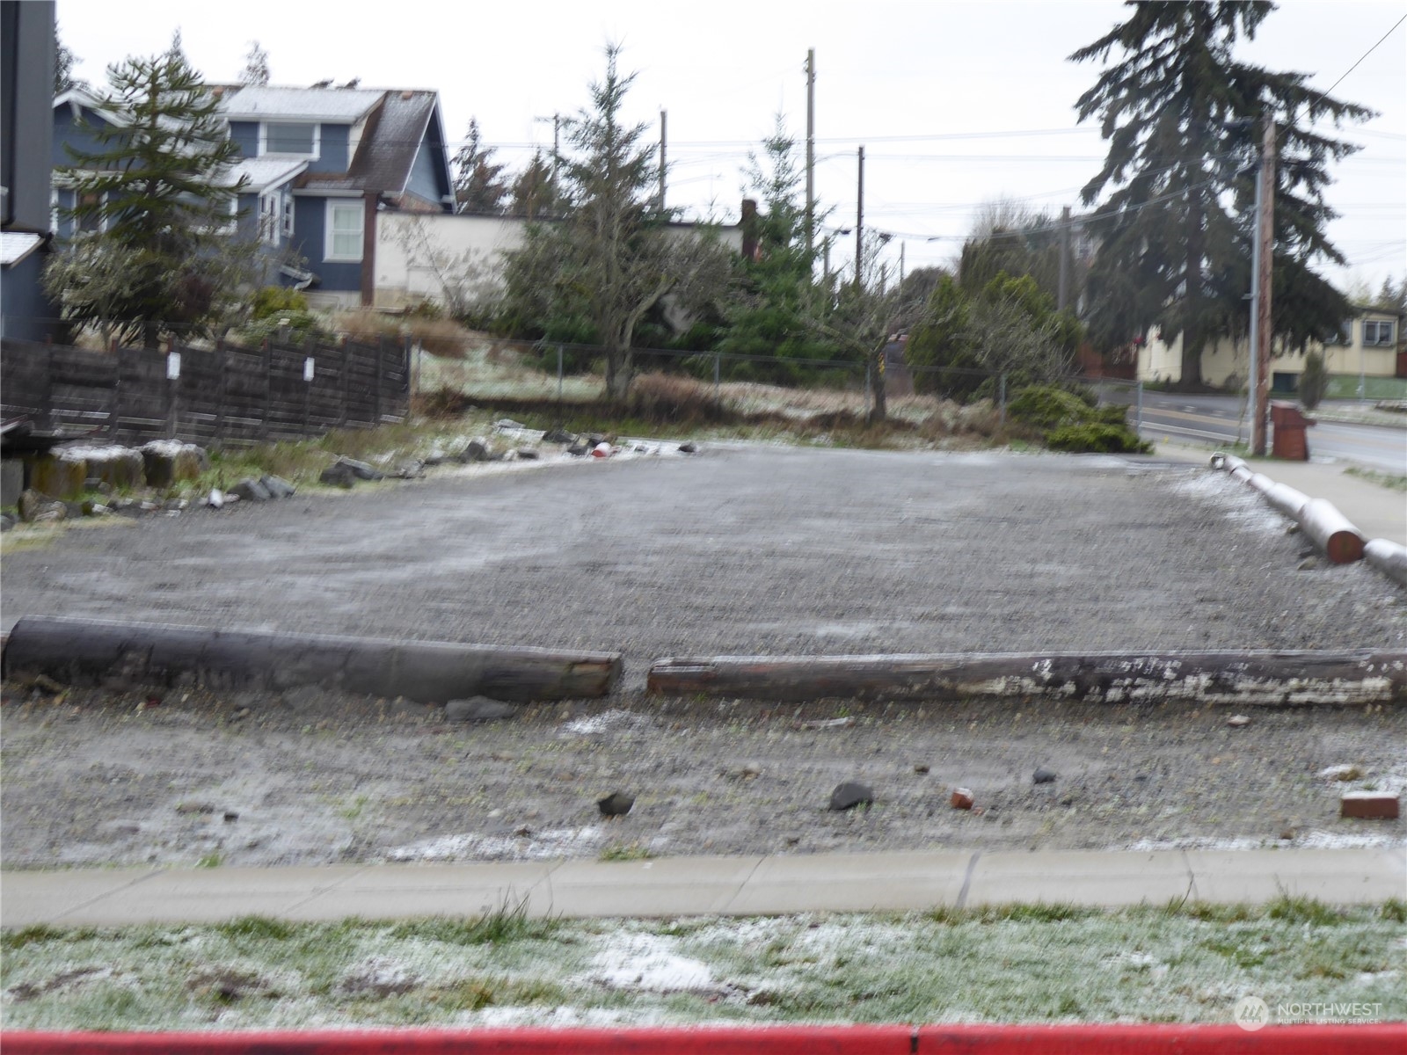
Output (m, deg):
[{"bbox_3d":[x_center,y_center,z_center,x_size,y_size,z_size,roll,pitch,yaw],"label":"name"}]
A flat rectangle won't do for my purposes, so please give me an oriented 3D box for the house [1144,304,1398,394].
[{"bbox_3d":[25.268,-8.077,137.000,11.000,3.600,8.000,2,2,7],"label":"house"}]

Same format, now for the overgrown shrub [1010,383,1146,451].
[{"bbox_3d":[6.824,-1.991,55.500,2.500,1.200,1.900,2,2,7],"label":"overgrown shrub"}]

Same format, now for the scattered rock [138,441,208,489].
[{"bbox_3d":[-5.649,-0.674,32.500,0.640,0.490,0.580,2,2,7],"label":"scattered rock"}]

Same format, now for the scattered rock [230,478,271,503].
[{"bbox_3d":[-4.531,-0.379,30.500,0.380,0.220,0.320,2,2,7],"label":"scattered rock"}]

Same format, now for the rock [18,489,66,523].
[{"bbox_3d":[-6.940,-0.225,32.000,0.510,0.370,0.420,2,3,-12],"label":"rock"}]

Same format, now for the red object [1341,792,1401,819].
[{"bbox_3d":[2.406,1.008,11.000,0.200,0.067,0.096,2,2,11],"label":"red object"}]

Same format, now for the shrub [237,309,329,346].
[{"bbox_3d":[-8.827,-4.073,64.000,1.950,1.100,1.700,1,1,0],"label":"shrub"}]

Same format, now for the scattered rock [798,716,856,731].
[{"bbox_3d":[0.602,0.956,14.900,0.280,0.060,0.130,2,3,2],"label":"scattered rock"}]

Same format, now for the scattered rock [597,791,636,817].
[{"bbox_3d":[-0.318,1.011,11.100,0.135,0.088,0.115,2,2,7],"label":"scattered rock"}]

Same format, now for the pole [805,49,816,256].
[{"bbox_3d":[4.584,-13.289,130.000,0.280,14.200,0.280,1,1,0],"label":"pole"}]

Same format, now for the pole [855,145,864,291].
[{"bbox_3d":[7.118,-12.343,140.000,0.270,10.200,0.270,2,2,7],"label":"pole"}]

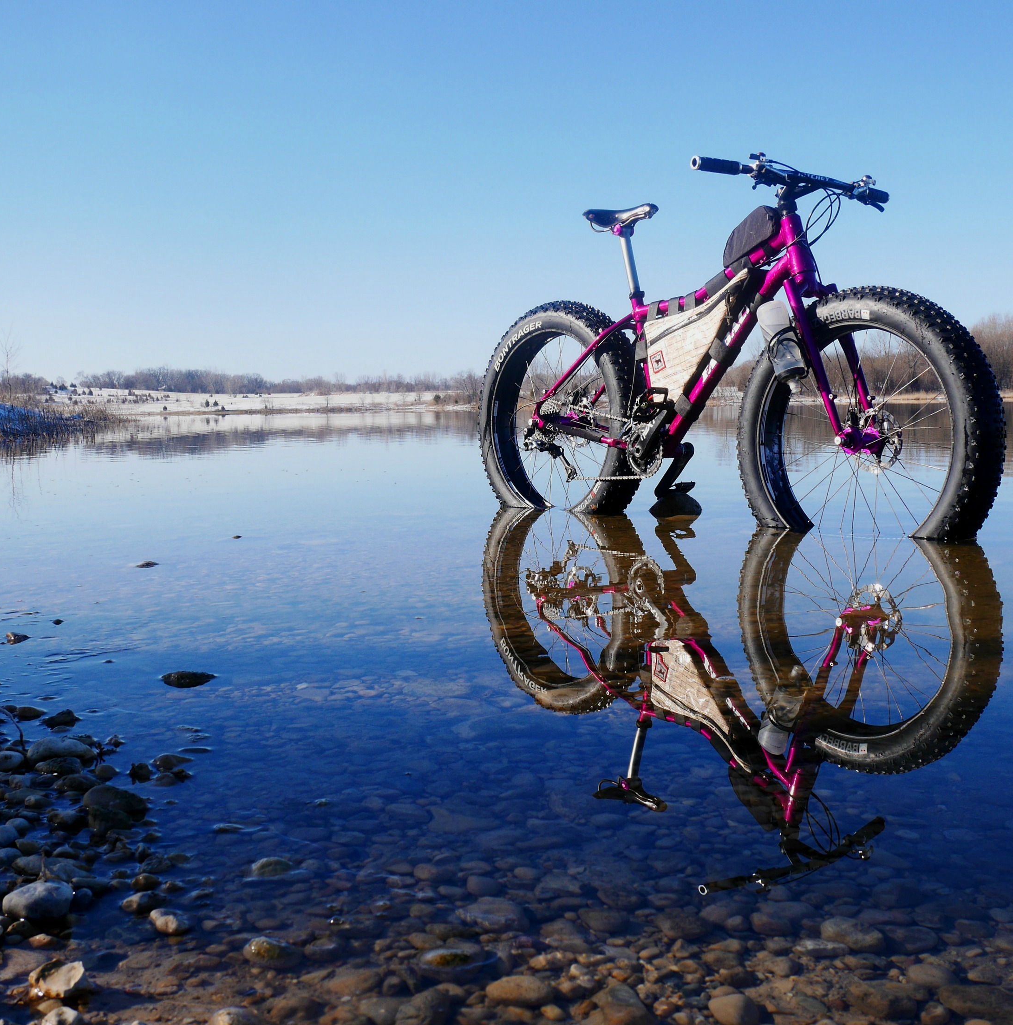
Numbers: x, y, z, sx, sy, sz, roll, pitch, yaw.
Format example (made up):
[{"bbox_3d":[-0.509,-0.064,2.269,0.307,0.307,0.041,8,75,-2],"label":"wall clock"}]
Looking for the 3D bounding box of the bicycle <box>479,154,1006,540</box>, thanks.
[{"bbox_3d":[0.523,-0.388,3.515,0.758,1.069,1.867,-3,7,-39],"label":"bicycle"}]

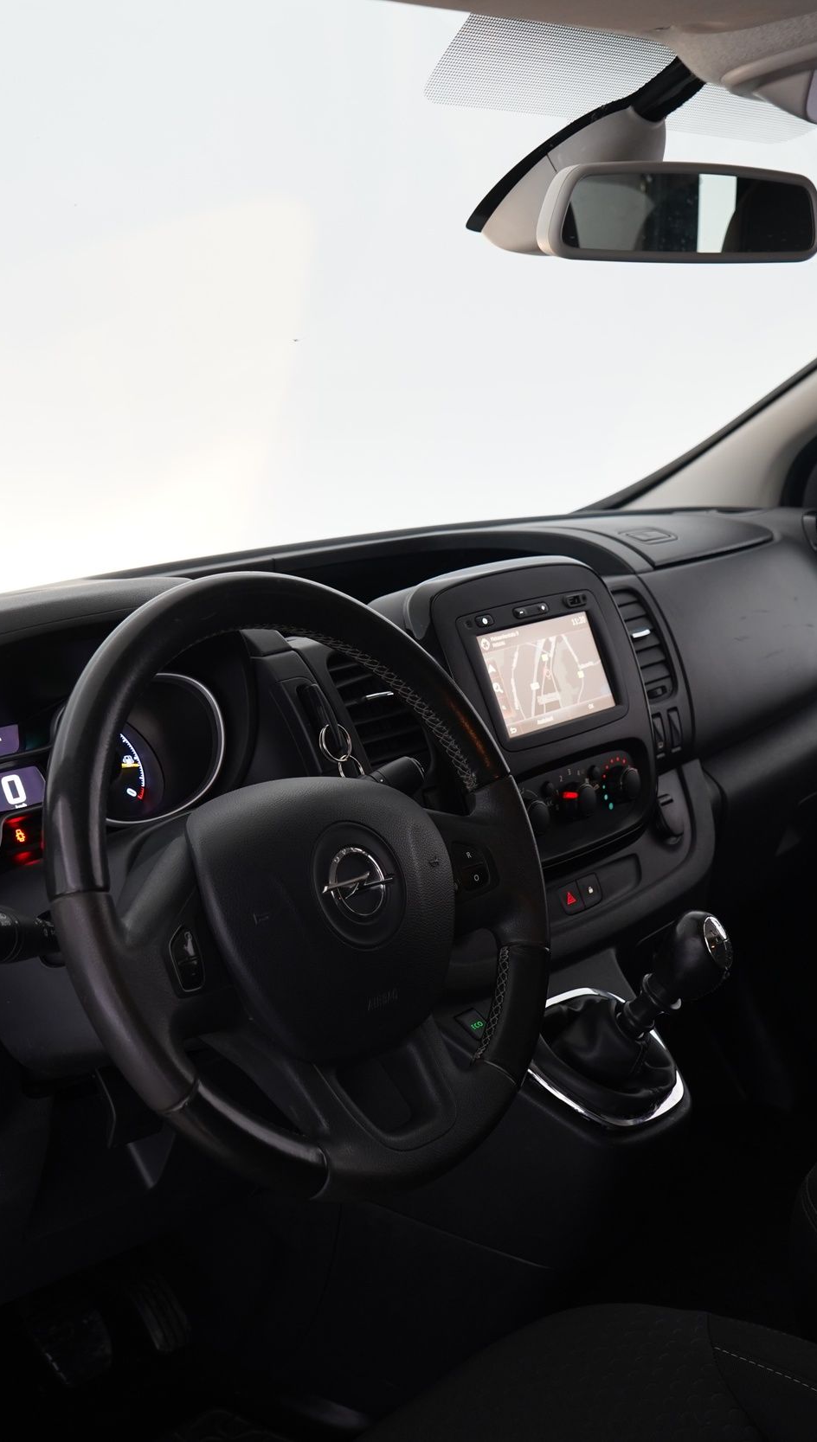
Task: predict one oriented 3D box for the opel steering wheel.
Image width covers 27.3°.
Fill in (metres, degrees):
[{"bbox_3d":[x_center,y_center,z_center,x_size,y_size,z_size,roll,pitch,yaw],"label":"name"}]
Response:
[{"bbox_3d":[-0.065,0.098,1.040,0.100,0.385,0.385,-24,-5,41],"label":"opel steering wheel"}]

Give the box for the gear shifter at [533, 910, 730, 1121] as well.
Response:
[{"bbox_3d":[0.156,0.211,1.231,0.135,0.165,0.125,10,17,38],"label":"gear shifter"}]

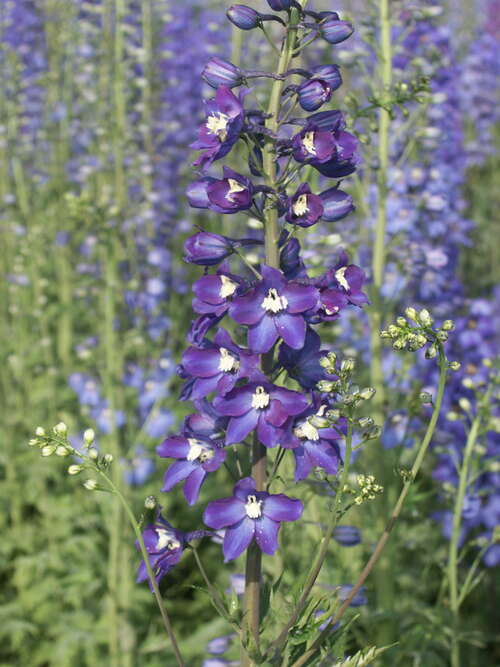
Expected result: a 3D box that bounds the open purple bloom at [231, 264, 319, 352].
[{"bbox_3d":[0.014,-0.014,1.035,0.049,0.048,0.024,0,1,-1],"label":"open purple bloom"}]

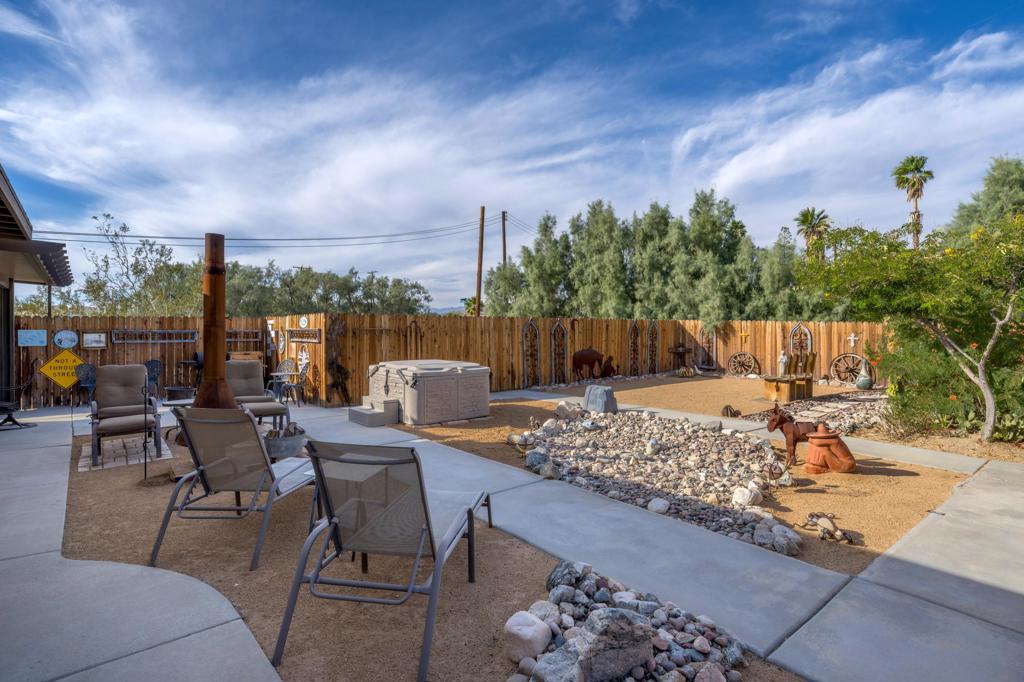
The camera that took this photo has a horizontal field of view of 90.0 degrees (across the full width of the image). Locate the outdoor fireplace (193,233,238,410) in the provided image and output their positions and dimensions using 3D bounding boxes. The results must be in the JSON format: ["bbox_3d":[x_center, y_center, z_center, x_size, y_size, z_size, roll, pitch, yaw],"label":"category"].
[{"bbox_3d":[-3.200,0.126,5.504,0.880,2.560,0.880,-1,1,-30],"label":"outdoor fireplace"}]

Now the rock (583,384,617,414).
[{"bbox_3d":[1.630,1.070,9.360,0.550,0.540,0.480,0,0,14],"label":"rock"}]

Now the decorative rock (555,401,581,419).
[{"bbox_3d":[0.990,1.190,9.000,0.460,0.300,0.420,0,0,0],"label":"decorative rock"}]

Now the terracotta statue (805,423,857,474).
[{"bbox_3d":[3.410,1.130,5.460,0.440,0.490,0.360,0,0,-12],"label":"terracotta statue"}]

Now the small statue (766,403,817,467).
[{"bbox_3d":[3.200,1.044,5.825,0.580,0.710,0.180,0,1,-12],"label":"small statue"}]

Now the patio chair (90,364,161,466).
[{"bbox_3d":[-4.660,0.845,6.160,0.660,1.070,0.810,0,0,-40],"label":"patio chair"}]

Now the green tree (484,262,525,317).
[{"bbox_3d":[-0.399,-1.409,23.974,2.000,4.800,2.000,0,1,0],"label":"green tree"}]

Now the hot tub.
[{"bbox_3d":[-1.501,0.872,9.283,1.600,0.900,1.600,-1,2,-40],"label":"hot tub"}]

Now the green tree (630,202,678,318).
[{"bbox_3d":[5.700,-2.050,20.500,2.100,6.600,2.200,0,0,0],"label":"green tree"}]

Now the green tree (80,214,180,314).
[{"bbox_3d":[-9.400,-0.750,12.600,2.200,4.200,2.100,0,0,-18],"label":"green tree"}]

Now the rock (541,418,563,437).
[{"bbox_3d":[0.578,1.243,7.430,0.260,0.240,0.240,0,1,0],"label":"rock"}]

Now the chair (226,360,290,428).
[{"bbox_3d":[-3.760,0.831,7.521,0.680,1.060,0.820,-1,2,-41],"label":"chair"}]

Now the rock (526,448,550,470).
[{"bbox_3d":[0.275,1.270,5.580,0.260,0.200,0.230,0,0,0],"label":"rock"}]

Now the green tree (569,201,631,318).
[{"bbox_3d":[3.600,-2.150,21.000,2.500,6.800,2.400,0,0,0],"label":"green tree"}]

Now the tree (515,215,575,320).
[{"bbox_3d":[1.429,-2.275,22.455,2.600,6.600,2.600,0,1,0],"label":"tree"}]

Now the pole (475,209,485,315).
[{"bbox_3d":[-1.876,-3.616,30.927,0.320,8.900,0.320,3,1,0],"label":"pole"}]

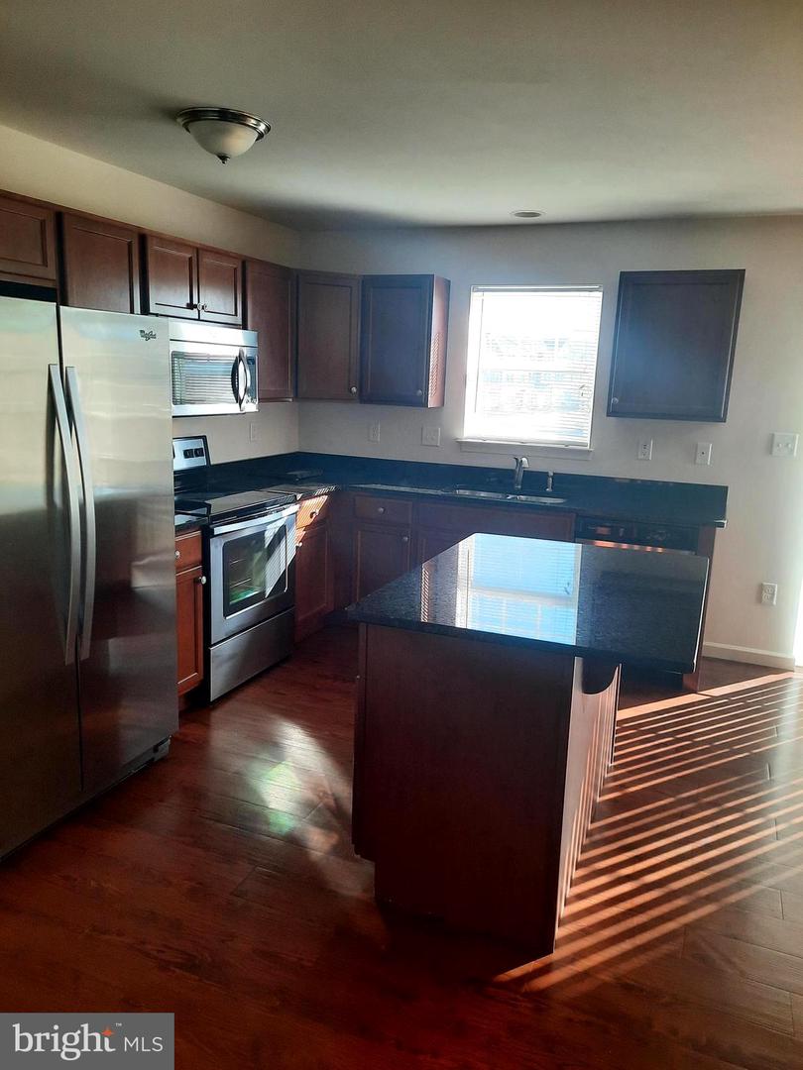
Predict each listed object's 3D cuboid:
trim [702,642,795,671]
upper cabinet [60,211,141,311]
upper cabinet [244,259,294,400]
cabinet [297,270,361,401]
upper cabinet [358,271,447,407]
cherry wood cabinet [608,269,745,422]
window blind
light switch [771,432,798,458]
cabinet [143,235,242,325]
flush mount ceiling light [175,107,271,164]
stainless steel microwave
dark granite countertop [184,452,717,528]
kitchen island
[{"bbox_3d":[2.015,0.703,4.492,0.499,0.082,0.016,7,13,22],"label":"trim"},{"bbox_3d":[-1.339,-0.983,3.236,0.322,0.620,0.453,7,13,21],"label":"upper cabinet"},{"bbox_3d":[-0.877,-1.145,4.414,0.320,0.763,0.504,7,13,22],"label":"upper cabinet"},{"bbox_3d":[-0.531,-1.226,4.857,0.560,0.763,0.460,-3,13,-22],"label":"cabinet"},{"bbox_3d":[0.017,-1.189,4.781,0.458,0.757,0.318,7,13,21],"label":"upper cabinet"},{"bbox_3d":[1.489,-1.018,4.211,0.610,0.763,0.320,7,13,22],"label":"cherry wood cabinet"},{"bbox_3d":[0.792,-1.024,4.712,0.787,0.931,0.090,7,13,22],"label":"window blind"},{"bbox_3d":[2.090,-0.489,4.224,0.119,0.120,0.015,7,13,21],"label":"light switch"},{"bbox_3d":[-1.104,-1.219,3.767,0.322,0.355,0.758,7,13,21],"label":"cabinet"},{"bbox_3d":[-0.663,-1.467,2.896,0.345,0.140,0.345,2,12,0],"label":"flush mount ceiling light"},{"bbox_3d":[-1.086,-0.827,3.860,0.410,0.420,0.757,7,13,22],"label":"stainless steel microwave"},{"bbox_3d":[0.122,-0.150,3.832,2.776,0.144,2.330,7,13,21],"label":"dark granite countertop"},{"bbox_3d":[0.504,0.600,2.713,0.936,0.911,1.267,7,13,22],"label":"kitchen island"}]

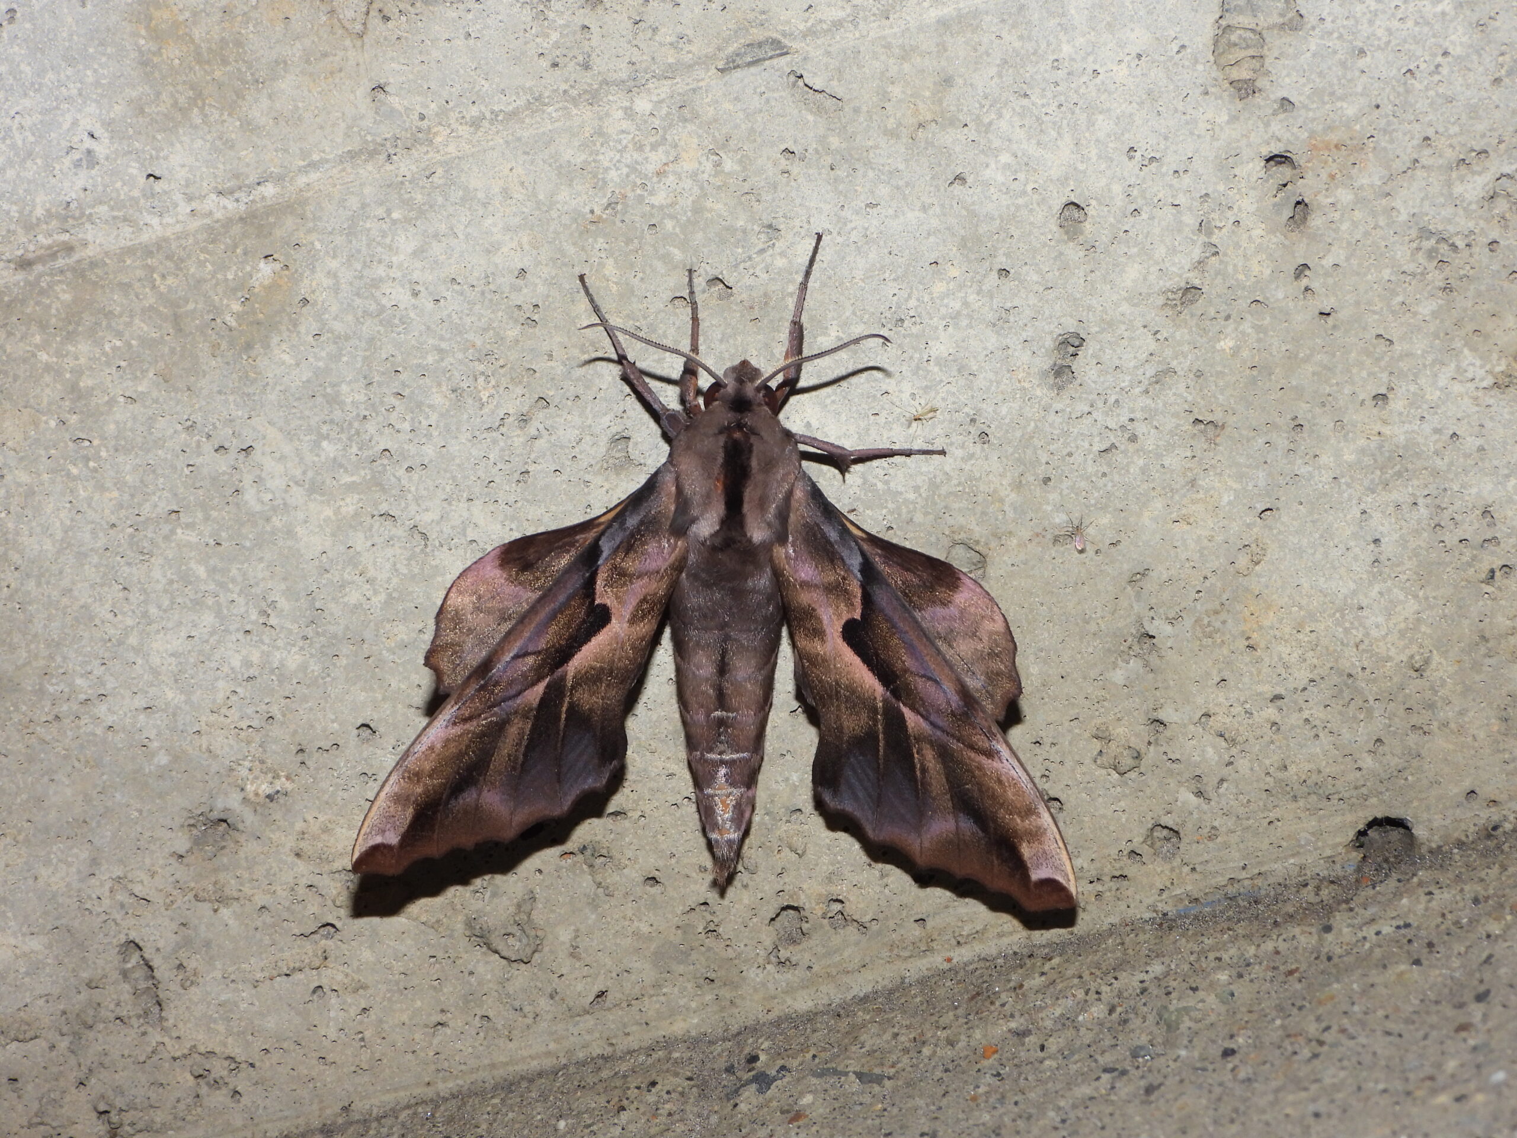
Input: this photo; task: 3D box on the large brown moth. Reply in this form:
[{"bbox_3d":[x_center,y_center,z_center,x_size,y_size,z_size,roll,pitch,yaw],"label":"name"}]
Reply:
[{"bbox_3d":[-0.003,-0.001,0.605,0.069,0.064,0.020,3,0,0],"label":"large brown moth"}]

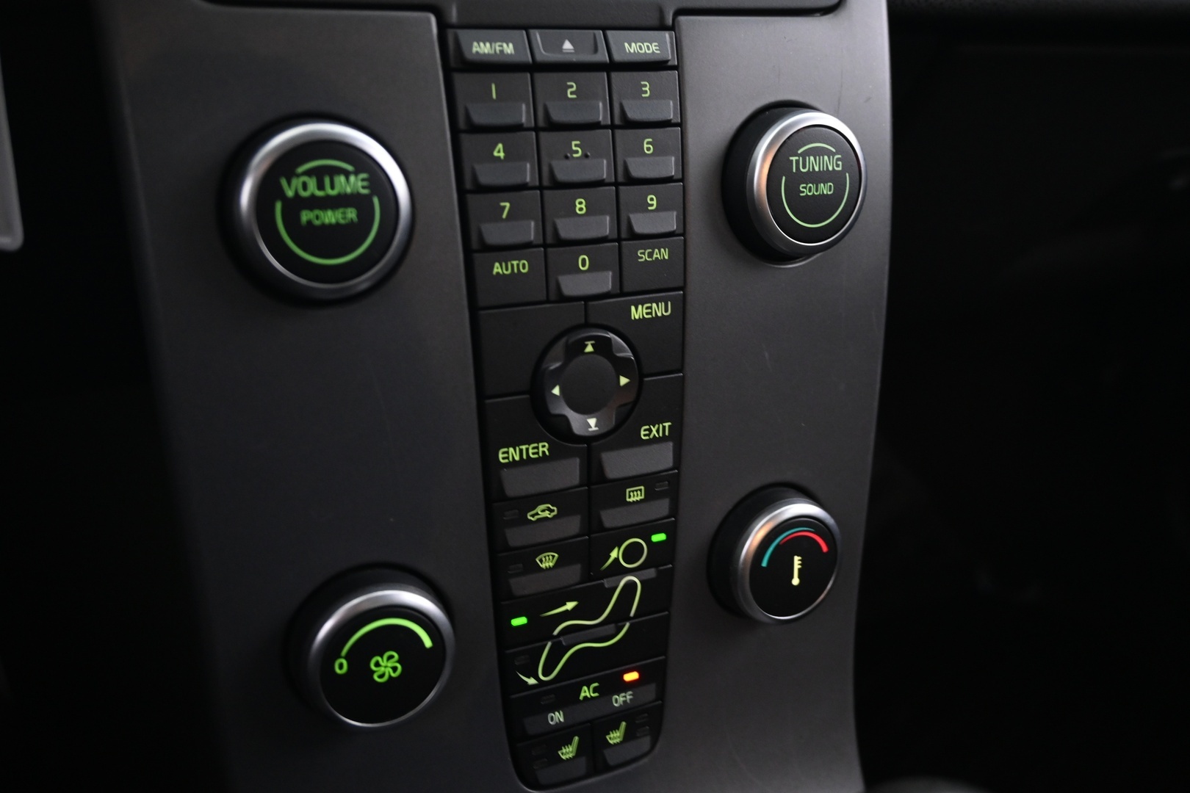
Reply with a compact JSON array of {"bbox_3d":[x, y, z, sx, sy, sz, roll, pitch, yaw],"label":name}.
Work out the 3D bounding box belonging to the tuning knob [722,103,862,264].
[{"bbox_3d":[0.056,-0.057,0.286,0.041,0.041,0.014,-8,14,-24],"label":"tuning knob"}]

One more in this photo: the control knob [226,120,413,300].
[{"bbox_3d":[-0.060,-0.041,0.234,0.041,0.041,0.014,-8,14,-24],"label":"control knob"}]

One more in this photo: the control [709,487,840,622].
[{"bbox_3d":[0.055,0.048,0.312,0.041,0.041,0.014,-8,16,-24],"label":"control"}]

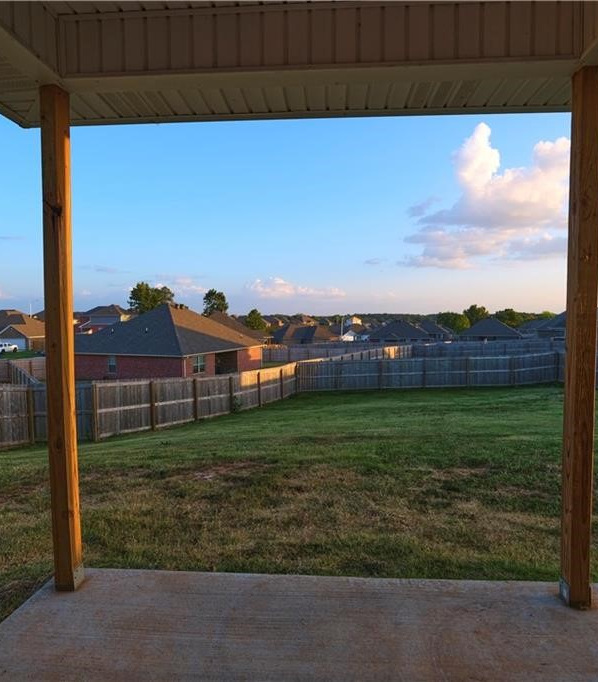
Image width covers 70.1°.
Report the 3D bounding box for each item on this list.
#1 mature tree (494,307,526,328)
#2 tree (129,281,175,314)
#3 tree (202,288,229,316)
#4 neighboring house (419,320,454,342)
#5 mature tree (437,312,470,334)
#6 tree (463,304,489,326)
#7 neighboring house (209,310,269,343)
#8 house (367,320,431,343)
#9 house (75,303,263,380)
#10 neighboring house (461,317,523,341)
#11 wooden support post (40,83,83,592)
[{"bbox_3d":[70.084,-5.066,141.915,10.500,11.490,10.500,0,3,0],"label":"mature tree"},{"bbox_3d":[-40.532,-8.238,117.750,12.300,16.980,12.300,0,3,0],"label":"tree"},{"bbox_3d":[-23.885,-7.467,121.788,8.300,15.080,8.300,0,3,0],"label":"tree"},{"bbox_3d":[32.333,-2.200,105.018,12.000,6.000,13.000,1,3,19],"label":"neighboring house"},{"bbox_3d":[44.749,-4.384,123.938,9.800,8.800,9.600,1,3,19],"label":"mature tree"},{"bbox_3d":[57.433,-5.472,137.893,8.600,12.660,8.600,0,3,0],"label":"tree"},{"bbox_3d":[-12.603,-0.846,62.527,13.500,6.800,15.000,1,3,19],"label":"neighboring house"},{"bbox_3d":[23.200,-1.497,101.033,14.500,6.700,13.500,0,3,0],"label":"house"},{"bbox_3d":[-13.100,-0.209,44.034,14.200,7.000,15.800,1,3,21],"label":"house"},{"bbox_3d":[35.356,-1.335,80.031,10.800,5.500,12.500,1,3,19],"label":"neighboring house"},{"bbox_3d":[-1.187,0.017,2.123,0.090,2.460,0.090,0,3,7],"label":"wooden support post"}]

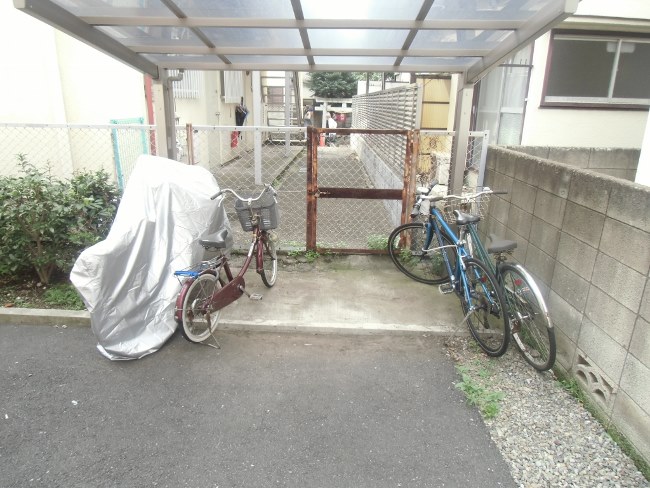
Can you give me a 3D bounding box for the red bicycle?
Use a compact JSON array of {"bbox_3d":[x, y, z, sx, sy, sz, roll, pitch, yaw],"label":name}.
[{"bbox_3d":[-0.657,0.061,3.399,0.530,0.970,1.520,7,19,17],"label":"red bicycle"}]

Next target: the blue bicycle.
[{"bbox_3d":[0.927,0.118,3.351,0.540,0.980,1.620,-1,18,-9],"label":"blue bicycle"}]

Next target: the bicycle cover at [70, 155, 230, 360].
[{"bbox_3d":[-1.169,-0.049,3.357,0.680,1.150,1.600,9,19,23],"label":"bicycle cover"}]

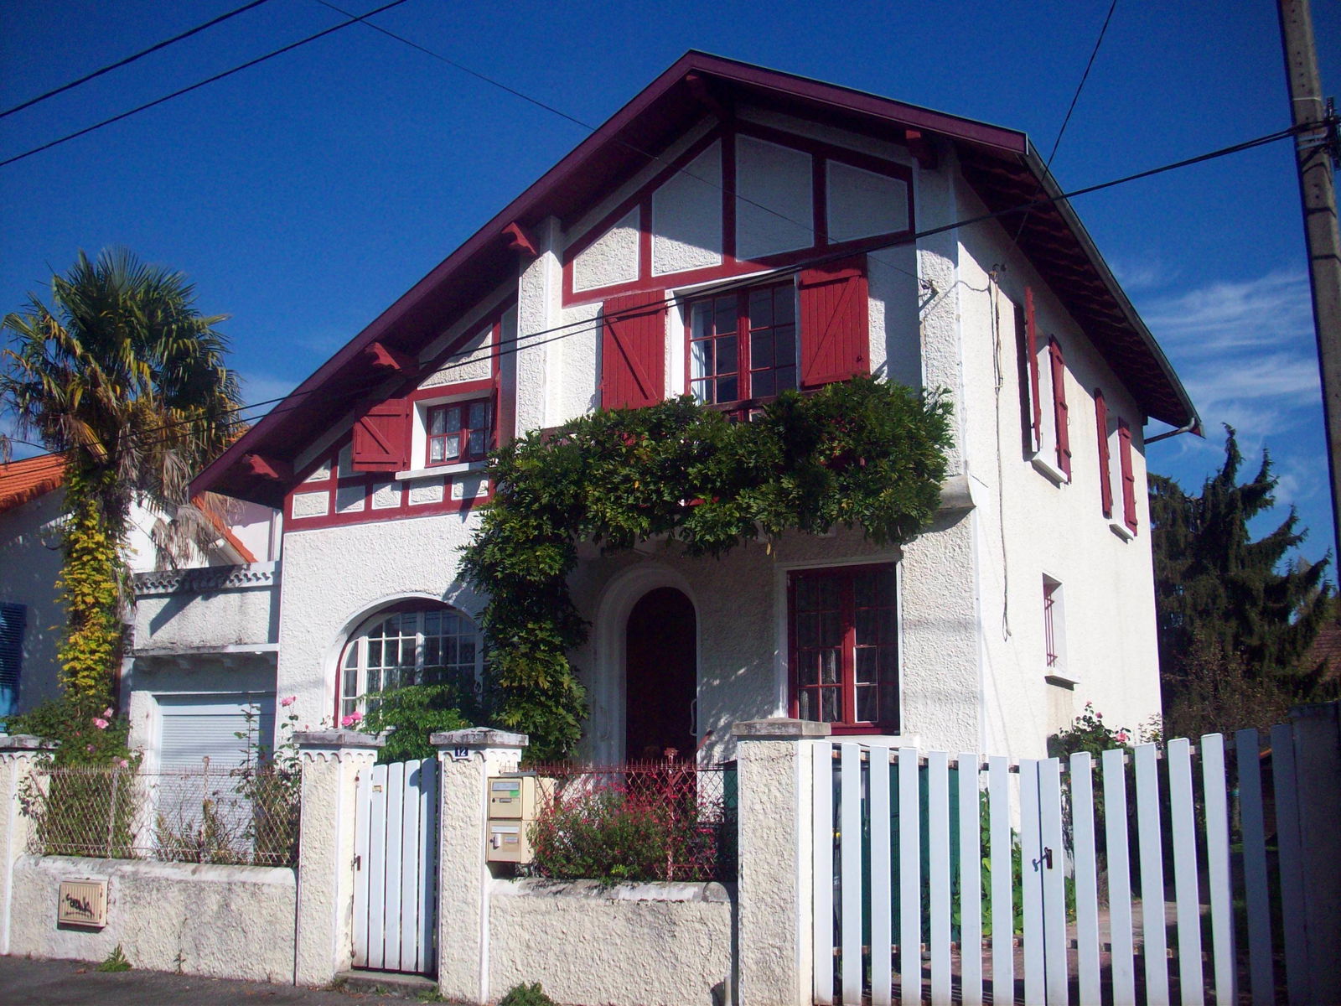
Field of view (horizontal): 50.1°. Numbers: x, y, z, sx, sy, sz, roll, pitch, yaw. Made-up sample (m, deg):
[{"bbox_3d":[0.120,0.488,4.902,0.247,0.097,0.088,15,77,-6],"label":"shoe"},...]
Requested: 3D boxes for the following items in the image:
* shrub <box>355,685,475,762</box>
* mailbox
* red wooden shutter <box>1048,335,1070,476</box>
[{"bbox_3d":[-2.471,2.810,13.910,1.280,2.080,1.100,-6,-13,27],"label":"shrub"},{"bbox_3d":[-1.075,2.248,10.231,0.298,0.603,0.390,-6,-13,27],"label":"mailbox"},{"bbox_3d":[4.588,-1.083,16.826,0.060,1.550,0.670,-6,-13,27],"label":"red wooden shutter"}]

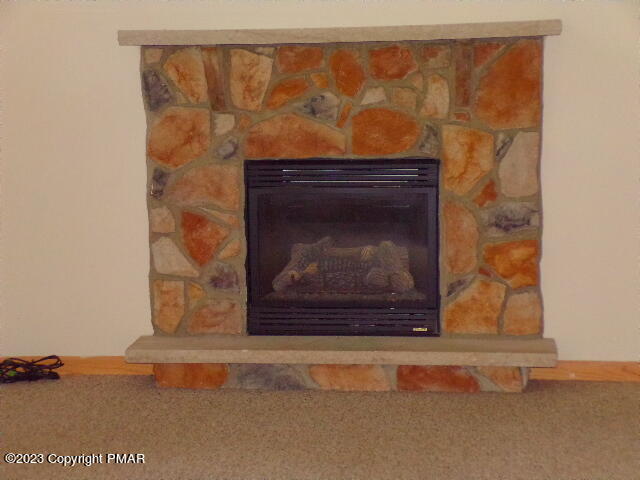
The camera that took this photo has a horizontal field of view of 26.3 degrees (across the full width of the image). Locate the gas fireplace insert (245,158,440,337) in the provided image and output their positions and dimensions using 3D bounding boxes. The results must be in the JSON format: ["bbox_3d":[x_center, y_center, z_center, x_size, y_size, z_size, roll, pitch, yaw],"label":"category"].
[{"bbox_3d":[0.126,0.012,6.372,0.883,0.809,0.350,0,8,8],"label":"gas fireplace insert"}]

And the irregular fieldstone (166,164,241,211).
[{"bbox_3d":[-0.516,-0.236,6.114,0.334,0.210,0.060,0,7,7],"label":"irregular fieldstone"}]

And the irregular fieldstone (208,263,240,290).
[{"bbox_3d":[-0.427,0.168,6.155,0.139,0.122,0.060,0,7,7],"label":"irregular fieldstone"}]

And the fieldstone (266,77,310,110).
[{"bbox_3d":[-0.146,-0.687,6.422,0.203,0.151,0.065,0,7,7],"label":"fieldstone"}]

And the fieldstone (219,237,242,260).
[{"bbox_3d":[-0.424,0.044,6.542,0.111,0.098,0.055,0,7,7],"label":"fieldstone"}]

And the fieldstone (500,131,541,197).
[{"bbox_3d":[0.920,-0.349,6.330,0.187,0.299,0.075,0,7,7],"label":"fieldstone"}]

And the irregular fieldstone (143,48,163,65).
[{"bbox_3d":[-0.783,-0.868,6.477,0.092,0.075,0.055,0,7,7],"label":"irregular fieldstone"}]

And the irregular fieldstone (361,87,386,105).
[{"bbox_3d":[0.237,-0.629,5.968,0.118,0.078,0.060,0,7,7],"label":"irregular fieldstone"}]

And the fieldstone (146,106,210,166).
[{"bbox_3d":[-0.633,-0.471,6.253,0.288,0.281,0.080,0,8,8],"label":"fieldstone"}]

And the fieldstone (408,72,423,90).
[{"bbox_3d":[0.424,-0.703,6.061,0.062,0.079,0.045,0,8,8],"label":"fieldstone"}]

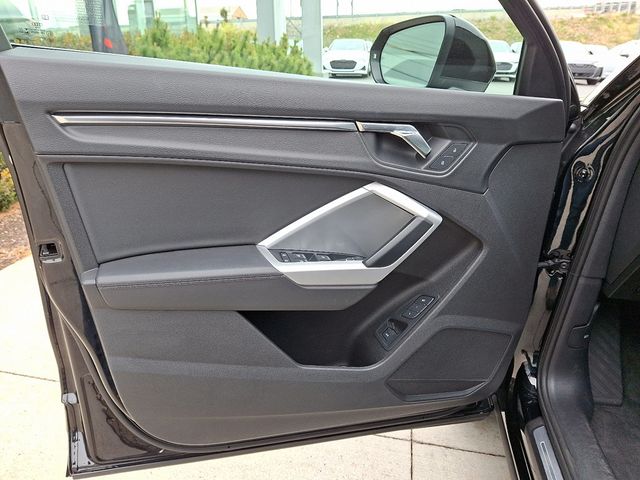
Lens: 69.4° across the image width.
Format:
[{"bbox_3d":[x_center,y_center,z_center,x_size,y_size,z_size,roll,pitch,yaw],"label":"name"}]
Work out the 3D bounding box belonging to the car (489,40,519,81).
[{"bbox_3d":[7.375,-7.618,19.685,1.880,1.460,4.750,5,23,10],"label":"car"}]

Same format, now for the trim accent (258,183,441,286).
[{"bbox_3d":[0.058,-0.016,0.855,0.335,0.160,0.080,-4,23,-11],"label":"trim accent"}]

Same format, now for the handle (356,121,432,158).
[{"bbox_3d":[0.133,-0.179,0.825,0.140,0.065,0.035,-4,23,-11],"label":"handle"}]

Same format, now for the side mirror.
[{"bbox_3d":[0.243,-0.397,0.997,0.145,0.160,0.230,-17,29,-36],"label":"side mirror"}]

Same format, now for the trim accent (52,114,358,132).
[{"bbox_3d":[-0.168,-0.192,0.757,0.482,0.020,0.020,-1,23,-12],"label":"trim accent"}]

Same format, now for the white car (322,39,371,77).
[{"bbox_3d":[1.490,-8.157,20.783,1.880,1.460,4.750,5,23,10],"label":"white car"}]

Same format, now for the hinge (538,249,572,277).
[{"bbox_3d":[0.552,0.051,1.089,0.070,0.058,0.050,-4,23,-11],"label":"hinge"}]

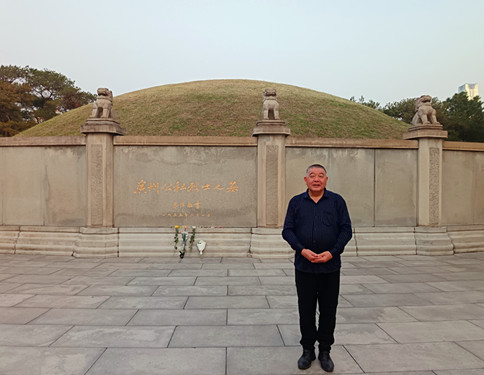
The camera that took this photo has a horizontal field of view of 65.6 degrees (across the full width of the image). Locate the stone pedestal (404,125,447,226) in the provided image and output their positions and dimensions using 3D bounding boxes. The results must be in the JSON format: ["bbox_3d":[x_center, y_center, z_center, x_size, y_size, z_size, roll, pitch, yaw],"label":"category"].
[{"bbox_3d":[4.169,-0.267,8.542,0.762,2.257,0.570,0,1,-11],"label":"stone pedestal"}]

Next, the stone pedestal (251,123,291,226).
[{"bbox_3d":[0.634,-0.298,8.116,0.762,2.250,0.570,0,1,-4],"label":"stone pedestal"}]

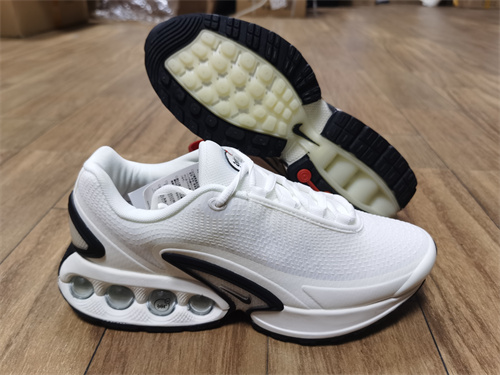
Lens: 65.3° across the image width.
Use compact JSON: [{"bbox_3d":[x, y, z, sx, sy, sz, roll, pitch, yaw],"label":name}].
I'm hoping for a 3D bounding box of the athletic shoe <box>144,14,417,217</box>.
[{"bbox_3d":[0.037,-0.064,0.407,0.298,0.108,0.125,36,6,-13],"label":"athletic shoe"}]

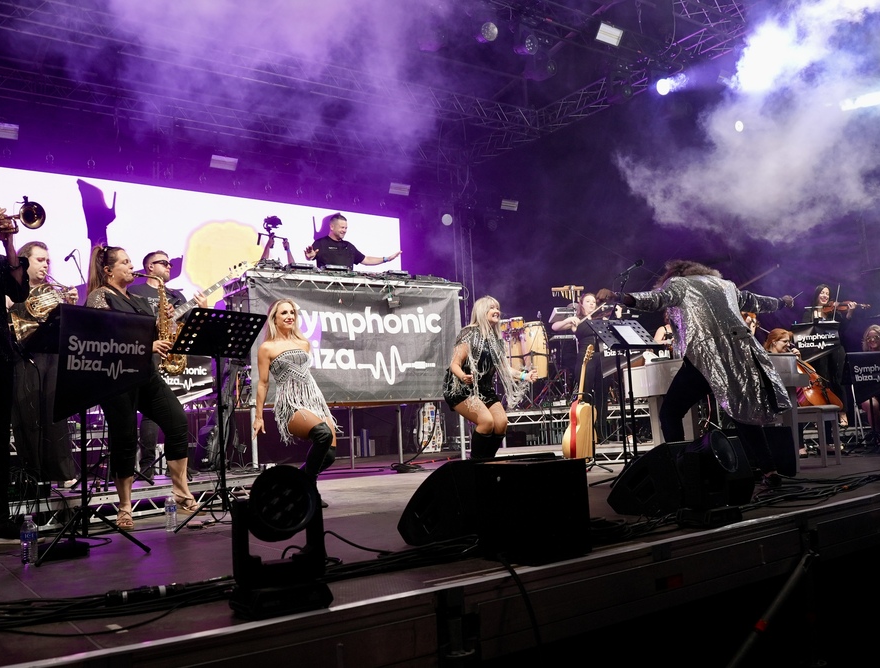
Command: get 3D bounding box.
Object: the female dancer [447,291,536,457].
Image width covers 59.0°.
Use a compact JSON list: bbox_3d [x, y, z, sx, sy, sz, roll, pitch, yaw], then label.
[{"bbox_3d":[0.393,0.451,6.056,0.650,1.460,0.620,-7,-7,41],"label":"female dancer"}]

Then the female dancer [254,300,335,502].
[{"bbox_3d":[-1.009,0.470,5.399,0.520,1.411,0.550,2,-7,-37],"label":"female dancer"}]

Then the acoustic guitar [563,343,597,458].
[{"bbox_3d":[1.277,0.616,6.900,0.130,1.030,0.390,7,2,43],"label":"acoustic guitar"}]

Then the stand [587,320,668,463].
[{"bbox_3d":[1.443,0.488,5.920,0.520,1.210,0.470,0,-7,-28],"label":"stand"}]

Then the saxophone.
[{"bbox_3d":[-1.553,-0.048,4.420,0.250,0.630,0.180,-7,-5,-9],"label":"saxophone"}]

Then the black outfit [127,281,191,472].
[{"bbox_3d":[-2.181,0.330,6.050,0.490,1.480,0.340,2,-8,-43],"label":"black outfit"}]

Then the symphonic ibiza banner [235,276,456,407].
[{"bbox_3d":[-0.760,0.077,7.531,2.380,1.170,0.060,2,-7,-37],"label":"symphonic ibiza banner"}]

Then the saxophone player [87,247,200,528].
[{"bbox_3d":[-1.831,0.306,4.790,0.550,1.688,0.580,-6,-6,29],"label":"saxophone player"}]

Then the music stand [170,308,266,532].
[{"bbox_3d":[-1.359,0.498,4.842,0.550,1.277,0.550,2,-7,-37],"label":"music stand"}]

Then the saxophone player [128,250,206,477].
[{"bbox_3d":[-2.139,0.222,6.049,0.570,1.770,0.440,2,-8,-43],"label":"saxophone player"}]

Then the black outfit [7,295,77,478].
[{"bbox_3d":[-2.922,0.401,5.720,0.360,1.460,0.460,-6,-7,30],"label":"black outfit"}]

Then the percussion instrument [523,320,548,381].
[{"bbox_3d":[1.184,0.197,9.600,0.350,0.720,0.350,-2,-6,0],"label":"percussion instrument"}]

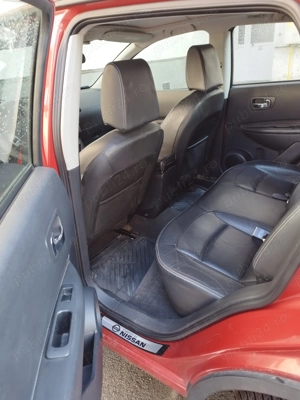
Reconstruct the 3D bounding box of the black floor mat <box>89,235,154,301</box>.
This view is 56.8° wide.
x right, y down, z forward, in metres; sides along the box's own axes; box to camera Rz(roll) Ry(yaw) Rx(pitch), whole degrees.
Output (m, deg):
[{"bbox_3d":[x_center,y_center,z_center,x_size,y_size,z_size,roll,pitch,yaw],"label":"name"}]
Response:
[{"bbox_3d":[-0.167,0.382,1.662,0.394,0.039,0.453,9,34,30],"label":"black floor mat"}]

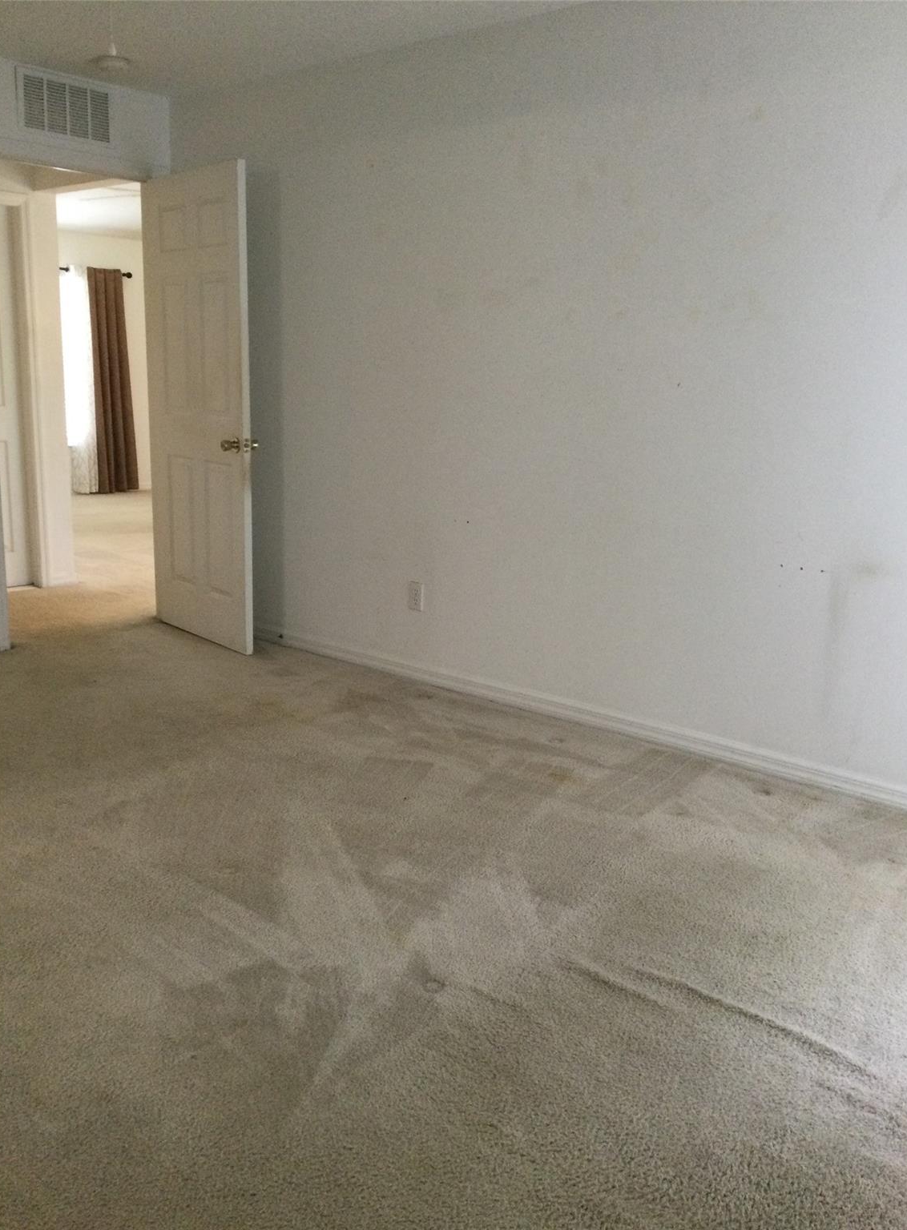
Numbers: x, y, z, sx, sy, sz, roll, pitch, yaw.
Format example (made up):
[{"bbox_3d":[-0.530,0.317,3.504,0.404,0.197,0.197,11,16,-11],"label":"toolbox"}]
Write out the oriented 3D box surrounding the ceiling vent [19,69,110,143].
[{"bbox_3d":[-1.619,-2.135,4.650,0.030,0.240,0.440,12,16,39],"label":"ceiling vent"}]

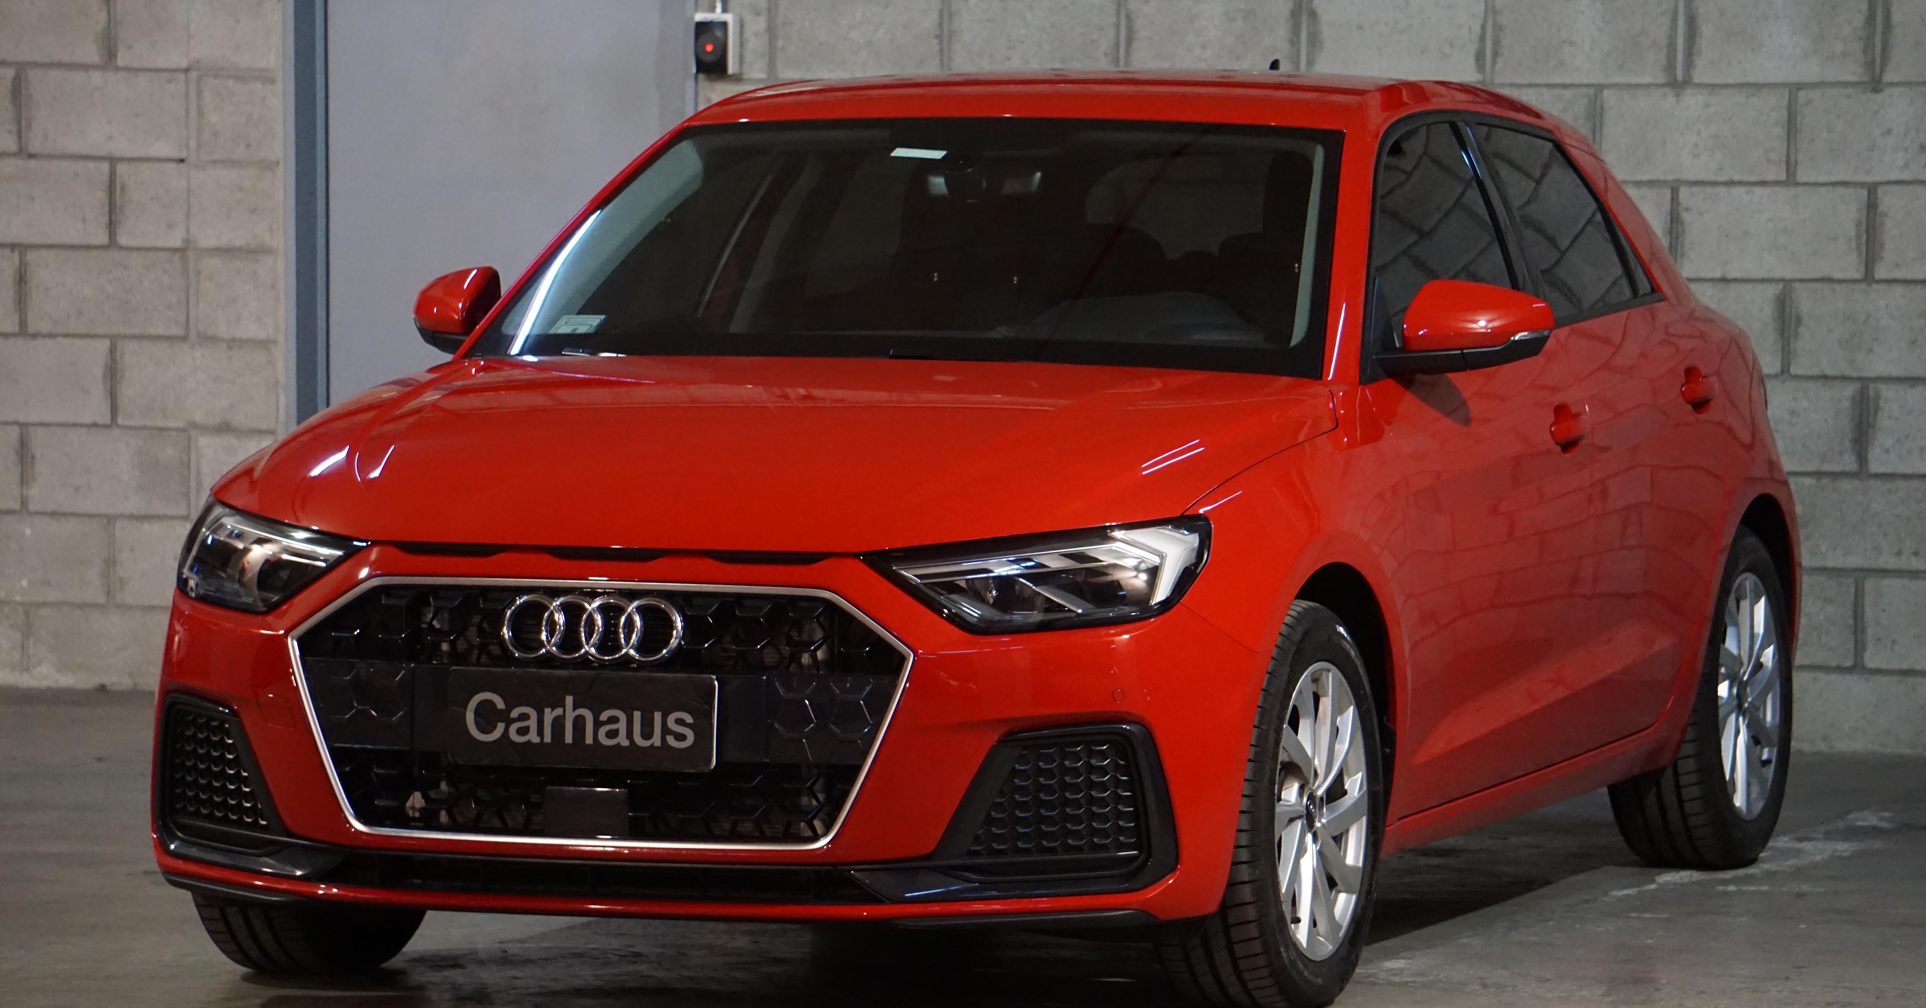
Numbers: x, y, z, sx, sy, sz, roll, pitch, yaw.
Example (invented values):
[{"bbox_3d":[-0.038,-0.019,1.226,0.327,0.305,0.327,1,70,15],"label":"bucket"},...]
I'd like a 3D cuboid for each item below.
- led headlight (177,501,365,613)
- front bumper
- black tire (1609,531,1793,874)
[{"bbox_3d":[-0.996,0.077,11.205,0.420,0.172,0.380,1,3,20],"label":"led headlight"},{"bbox_3d":[-0.461,0.322,10.960,1.710,0.535,0.480,1,3,20],"label":"front bumper"},{"bbox_3d":[1.323,0.343,13.621,0.205,0.617,0.622,1,3,20],"label":"black tire"}]

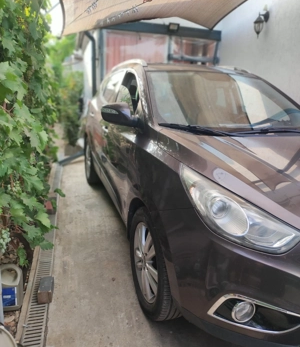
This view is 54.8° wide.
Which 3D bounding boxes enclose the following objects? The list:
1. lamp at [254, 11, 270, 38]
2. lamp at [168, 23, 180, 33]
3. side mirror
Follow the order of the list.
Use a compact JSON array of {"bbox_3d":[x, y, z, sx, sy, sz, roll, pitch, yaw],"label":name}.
[{"bbox_3d":[1.718,-2.304,4.503,0.210,0.370,0.160,-2,16,-15],"label":"lamp"},{"bbox_3d":[0.472,-2.769,5.527,0.200,0.155,0.080,-2,16,-15],"label":"lamp"},{"bbox_3d":[-0.234,-0.444,2.211,0.250,0.170,0.130,-1,16,-11],"label":"side mirror"}]

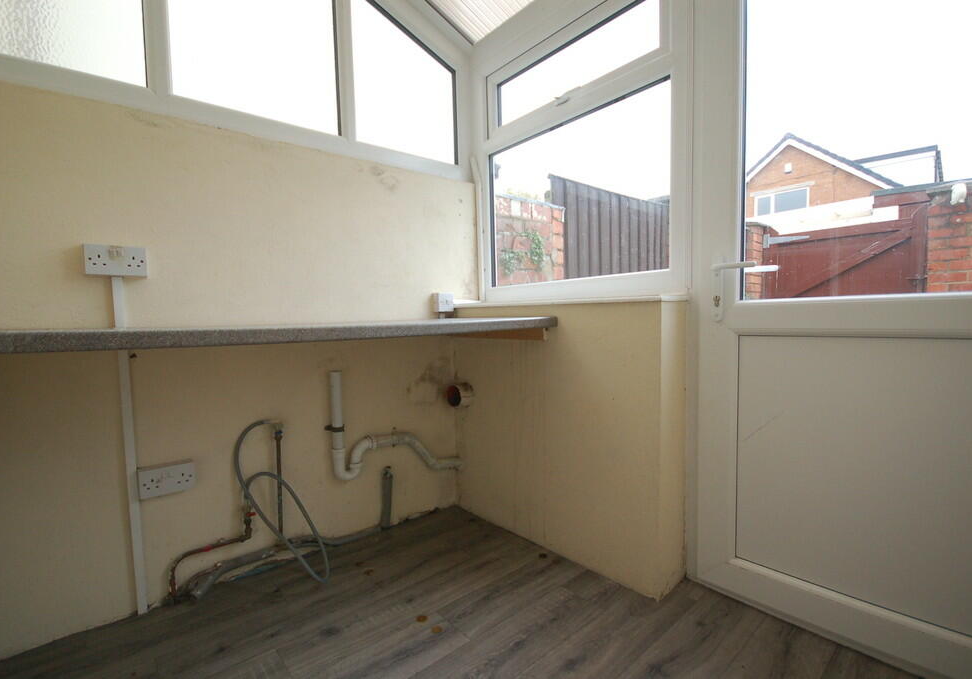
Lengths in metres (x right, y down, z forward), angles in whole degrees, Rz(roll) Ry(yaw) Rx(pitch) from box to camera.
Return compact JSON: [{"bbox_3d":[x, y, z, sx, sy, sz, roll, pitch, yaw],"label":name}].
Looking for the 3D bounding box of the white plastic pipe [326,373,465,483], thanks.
[{"bbox_3d":[-0.366,0.387,1.895,0.630,0.547,0.080,-3,4,-37],"label":"white plastic pipe"}]

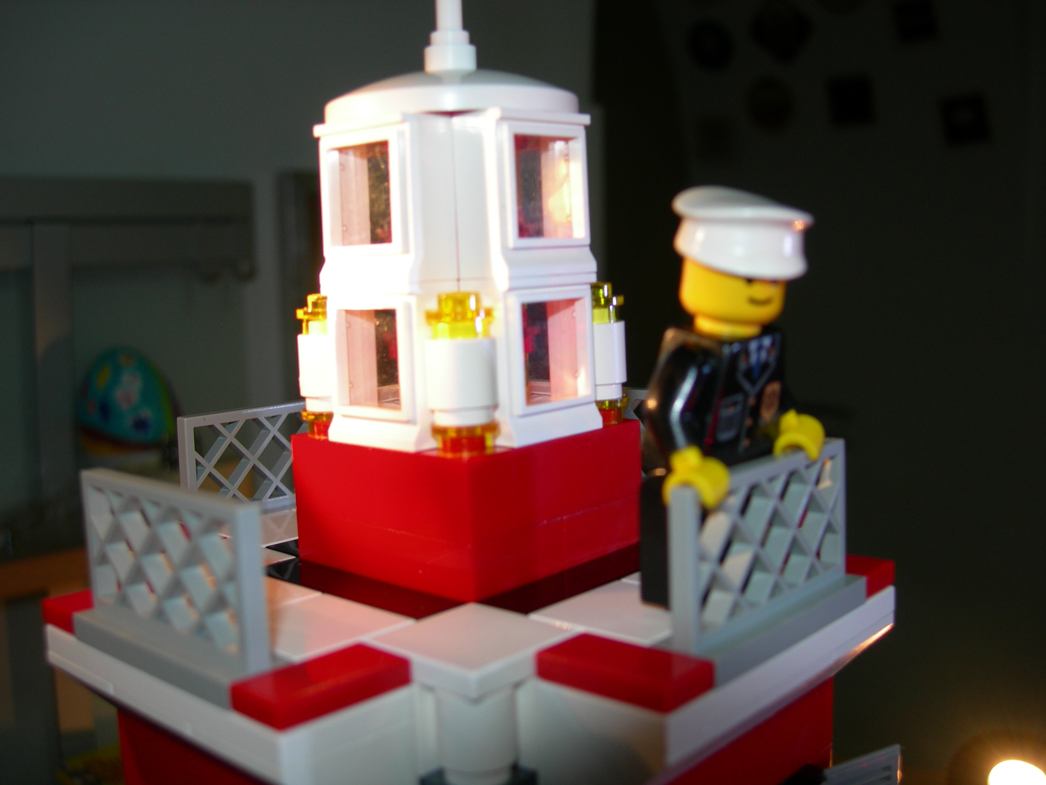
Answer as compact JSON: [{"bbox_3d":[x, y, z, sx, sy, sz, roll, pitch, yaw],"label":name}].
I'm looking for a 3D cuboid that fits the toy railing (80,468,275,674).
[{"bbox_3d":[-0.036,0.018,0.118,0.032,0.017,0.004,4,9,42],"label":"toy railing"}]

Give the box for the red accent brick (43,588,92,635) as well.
[{"bbox_3d":[-0.047,0.025,0.136,0.008,0.003,0.016,4,9,42],"label":"red accent brick"}]

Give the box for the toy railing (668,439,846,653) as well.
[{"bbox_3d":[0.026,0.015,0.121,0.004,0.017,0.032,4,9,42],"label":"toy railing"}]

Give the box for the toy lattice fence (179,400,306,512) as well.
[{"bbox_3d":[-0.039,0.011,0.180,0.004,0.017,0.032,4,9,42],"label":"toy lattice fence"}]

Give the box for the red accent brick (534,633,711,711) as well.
[{"bbox_3d":[0.010,0.026,0.110,0.016,0.003,0.008,4,9,42],"label":"red accent brick"}]

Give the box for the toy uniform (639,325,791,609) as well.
[{"bbox_3d":[0.022,0.008,0.126,0.011,0.029,0.020,4,9,42],"label":"toy uniform"}]

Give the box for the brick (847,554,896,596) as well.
[{"bbox_3d":[0.036,0.022,0.139,0.016,0.003,0.008,4,9,42],"label":"brick"}]

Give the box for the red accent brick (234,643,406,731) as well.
[{"bbox_3d":[-0.019,0.028,0.109,0.008,0.003,0.016,4,9,42],"label":"red accent brick"}]

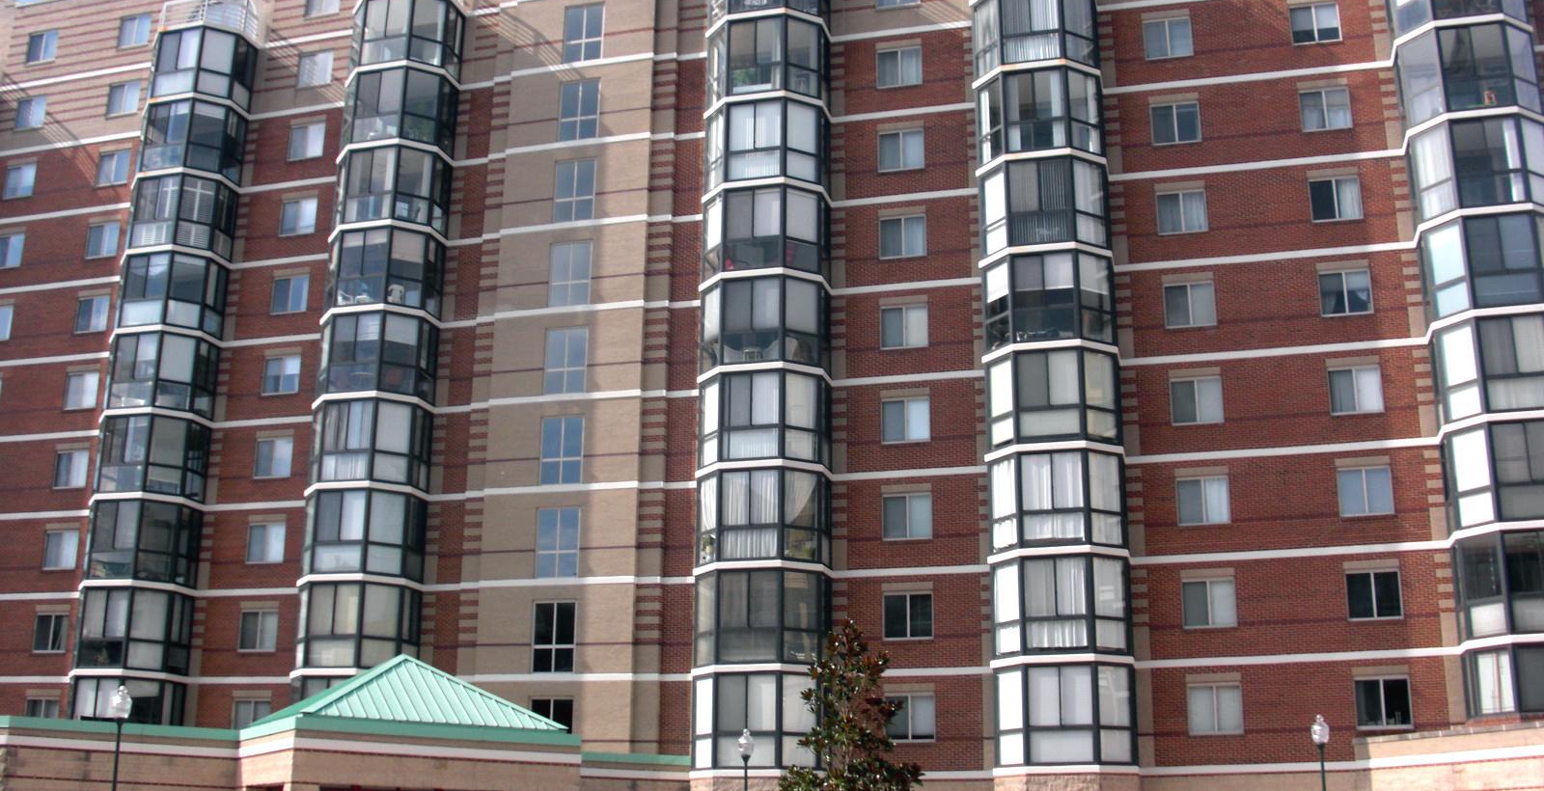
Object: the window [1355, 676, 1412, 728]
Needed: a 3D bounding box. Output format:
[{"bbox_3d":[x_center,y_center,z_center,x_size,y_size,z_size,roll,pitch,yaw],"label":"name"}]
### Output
[{"bbox_3d":[15.207,7.640,39.910,1.365,1.267,0.150,-4,-17,15],"label":"window"}]

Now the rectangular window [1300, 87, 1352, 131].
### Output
[{"bbox_3d":[15.287,-7.910,44.336,1.340,1.230,0.120,-4,-17,15],"label":"rectangular window"}]

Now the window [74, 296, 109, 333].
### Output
[{"bbox_3d":[-23.021,-2.758,54.385,1.357,1.304,0.120,-4,-17,15],"label":"window"}]

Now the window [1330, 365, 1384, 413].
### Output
[{"bbox_3d":[15.348,-0.145,42.189,1.365,1.267,0.150,-4,-17,15],"label":"window"}]

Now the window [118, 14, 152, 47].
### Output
[{"bbox_3d":[-22.814,-13.041,57.526,1.365,1.267,0.150,-4,-17,15],"label":"window"}]

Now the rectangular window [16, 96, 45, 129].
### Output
[{"bbox_3d":[-26.865,-10.192,58.103,1.357,1.304,0.120,-4,-17,15],"label":"rectangular window"}]

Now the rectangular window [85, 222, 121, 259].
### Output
[{"bbox_3d":[-22.940,-5.312,55.112,1.367,1.258,0.140,-4,-17,15],"label":"rectangular window"}]

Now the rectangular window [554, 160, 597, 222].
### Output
[{"bbox_3d":[-6.155,-6.381,50.264,1.380,2.130,0.130,-4,-17,15],"label":"rectangular window"}]

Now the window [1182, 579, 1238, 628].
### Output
[{"bbox_3d":[11.248,5.340,41.218,1.350,1.240,0.140,-4,-17,15],"label":"window"}]

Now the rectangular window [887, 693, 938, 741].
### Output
[{"bbox_3d":[3.716,8.607,42.887,1.365,1.267,0.150,-4,-17,15],"label":"rectangular window"}]

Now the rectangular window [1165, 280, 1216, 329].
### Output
[{"bbox_3d":[11.393,-2.482,43.770,1.340,1.230,0.120,-4,-17,15],"label":"rectangular window"}]

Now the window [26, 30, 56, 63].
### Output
[{"bbox_3d":[-26.844,-12.802,58.968,1.357,1.304,0.120,-4,-17,15],"label":"window"}]

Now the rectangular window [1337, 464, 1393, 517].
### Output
[{"bbox_3d":[15.476,2.482,41.831,1.390,1.290,0.130,-4,-17,15],"label":"rectangular window"}]

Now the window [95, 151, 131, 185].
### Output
[{"bbox_3d":[-22.966,-7.929,55.993,1.357,1.304,0.120,-4,-17,15],"label":"window"}]

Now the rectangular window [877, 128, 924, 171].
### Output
[{"bbox_3d":[3.844,-7.301,47.746,1.340,1.290,0.150,-4,-17,15],"label":"rectangular window"}]

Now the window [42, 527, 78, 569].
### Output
[{"bbox_3d":[-22.991,4.962,51.930,1.340,1.290,0.150,-4,-17,15],"label":"window"}]

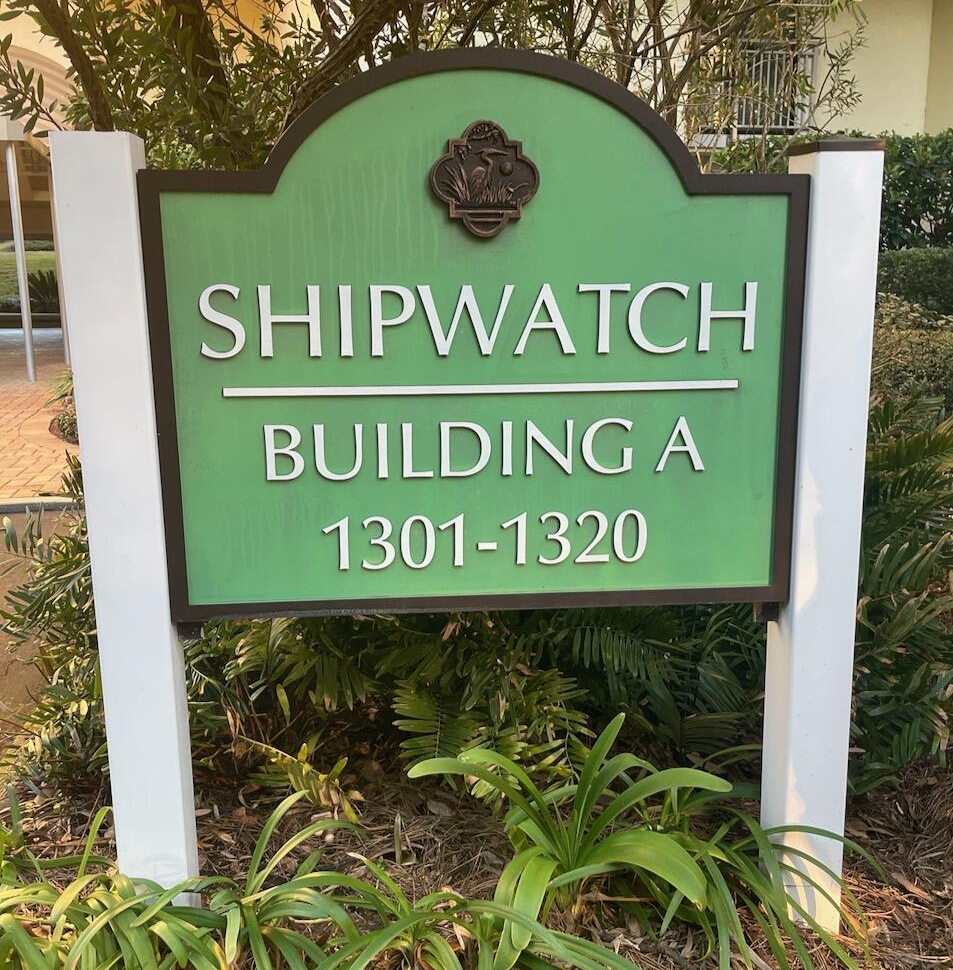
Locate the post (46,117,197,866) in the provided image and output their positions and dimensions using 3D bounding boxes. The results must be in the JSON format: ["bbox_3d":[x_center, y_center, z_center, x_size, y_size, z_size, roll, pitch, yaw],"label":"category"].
[{"bbox_3d":[-0.621,0.107,1.740,0.122,1.400,0.122,-2,11,-6],"label":"post"}]

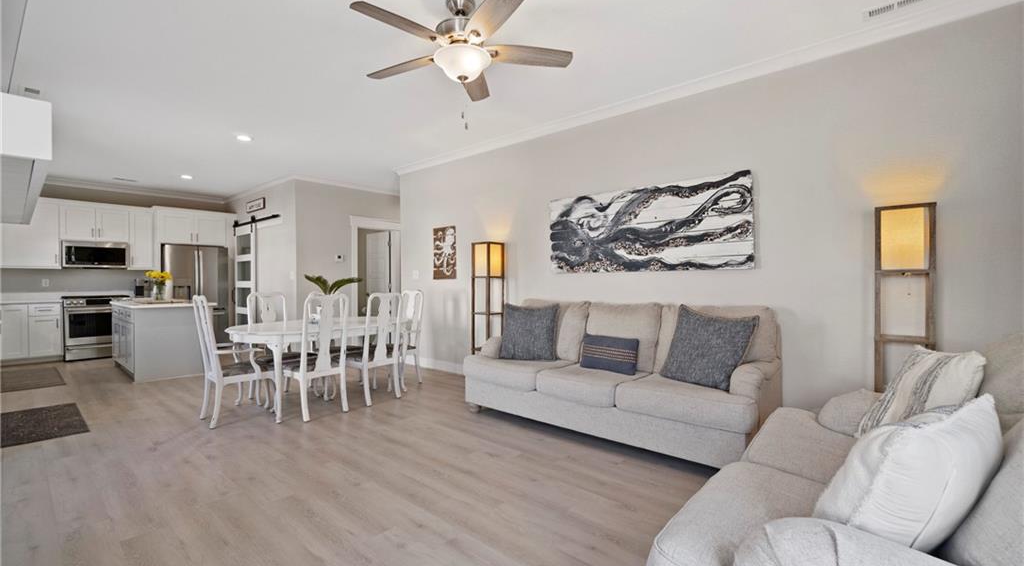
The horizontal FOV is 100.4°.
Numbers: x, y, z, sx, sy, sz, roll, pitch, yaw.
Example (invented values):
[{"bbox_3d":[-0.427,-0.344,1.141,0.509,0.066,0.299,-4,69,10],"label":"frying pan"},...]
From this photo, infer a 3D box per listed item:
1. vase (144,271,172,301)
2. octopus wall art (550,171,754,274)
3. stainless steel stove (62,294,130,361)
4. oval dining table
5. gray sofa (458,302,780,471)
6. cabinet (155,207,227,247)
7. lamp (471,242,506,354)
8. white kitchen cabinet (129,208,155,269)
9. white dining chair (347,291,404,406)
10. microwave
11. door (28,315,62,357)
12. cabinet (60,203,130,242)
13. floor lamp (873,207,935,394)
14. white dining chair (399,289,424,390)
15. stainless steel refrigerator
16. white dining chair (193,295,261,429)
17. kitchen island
[{"bbox_3d":[-4.846,0.044,5.873,0.290,0.410,0.290,0,1,41],"label":"vase"},{"bbox_3d":[1.105,-0.477,3.780,1.855,0.765,0.045,0,0,41],"label":"octopus wall art"},{"bbox_3d":[-6.638,0.701,6.843,0.670,0.930,0.762,0,0,41],"label":"stainless steel stove"},{"bbox_3d":[-1.838,0.780,4.301,1.060,0.760,1.780,0,0,41],"label":"oval dining table"},{"bbox_3d":[0.747,0.669,3.378,2.300,0.970,0.960,0,0,41],"label":"gray sofa"},{"bbox_3d":[-5.885,-0.974,7.759,0.610,0.580,1.060,0,0,41],"label":"cabinet"},{"bbox_3d":[-0.253,0.355,4.752,0.260,1.590,0.260,0,0,41],"label":"lamp"},{"bbox_3d":[-6.263,-0.741,7.213,0.025,0.965,0.315,0,1,41],"label":"white kitchen cabinet"},{"bbox_3d":[-1.422,0.631,4.292,0.560,1.060,0.510,0,1,41],"label":"white dining chair"},{"bbox_3d":[-6.711,-0.431,6.884,0.410,0.410,0.760,0,1,41],"label":"microwave"},{"bbox_3d":[-6.550,0.751,5.993,0.025,0.580,0.310,0,1,41],"label":"door"},{"bbox_3d":[-6.802,-0.944,6.956,0.330,0.580,0.805,0,0,41],"label":"cabinet"},{"bbox_3d":[2.336,0.357,2.546,0.260,1.600,0.260,0,1,41],"label":"floor lamp"},{"bbox_3d":[-1.355,0.621,4.893,0.560,1.070,0.570,0,1,41],"label":"white dining chair"},{"bbox_3d":[-5.725,0.260,7.661,0.820,1.787,0.910,0,1,41],"label":"stainless steel refrigerator"},{"bbox_3d":[-2.380,0.629,3.703,0.580,1.075,0.570,0,0,41],"label":"white dining chair"},{"bbox_3d":[-4.692,0.715,5.723,1.670,0.900,0.835,0,1,41],"label":"kitchen island"}]

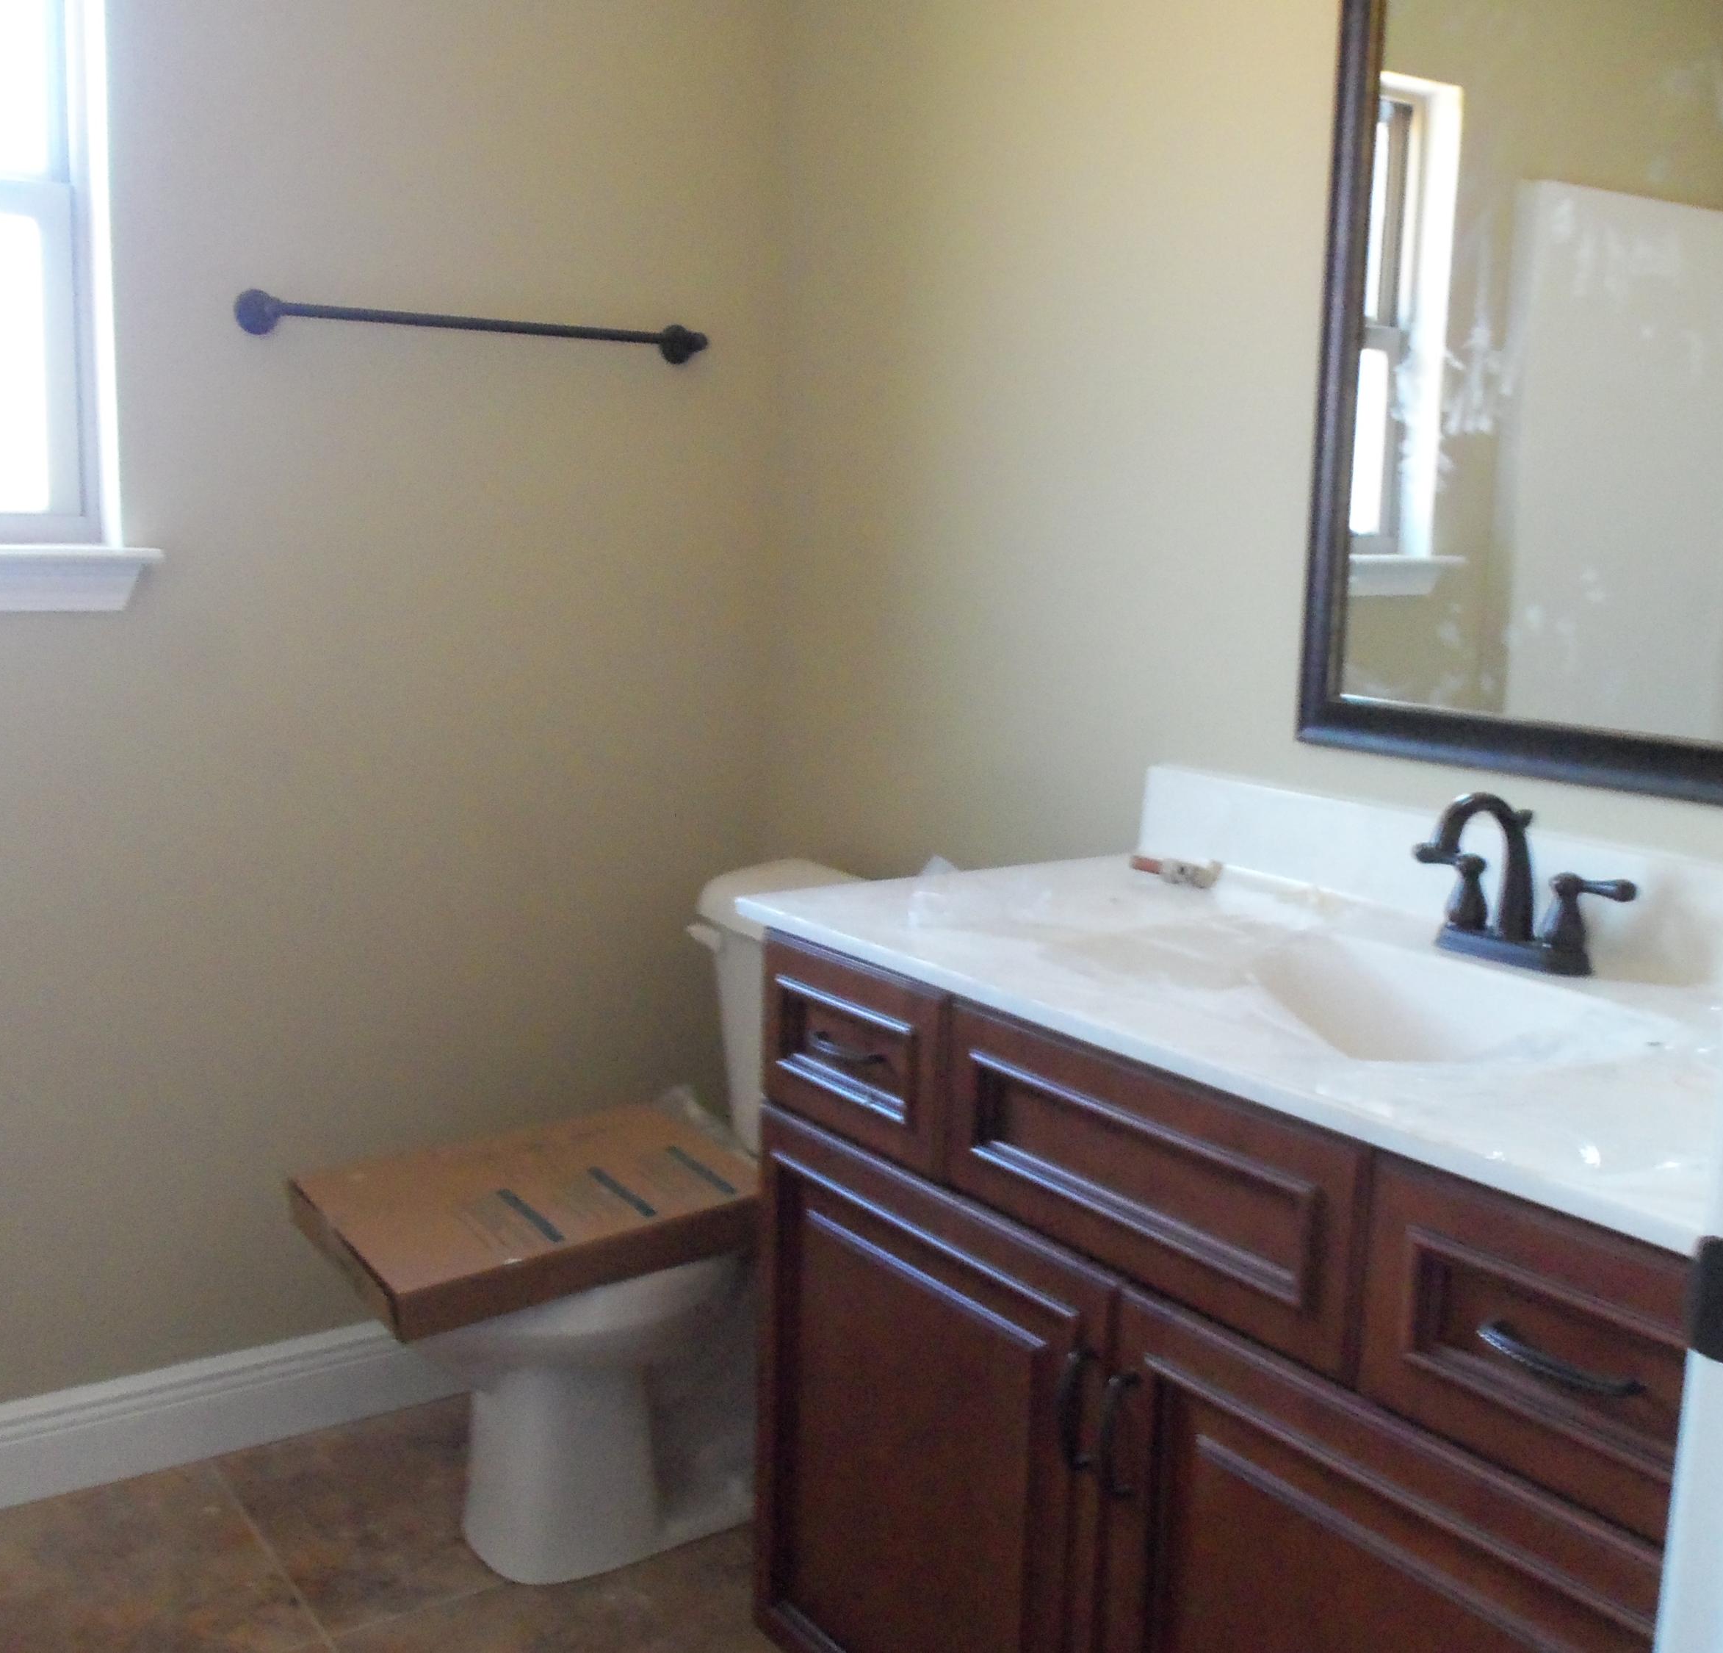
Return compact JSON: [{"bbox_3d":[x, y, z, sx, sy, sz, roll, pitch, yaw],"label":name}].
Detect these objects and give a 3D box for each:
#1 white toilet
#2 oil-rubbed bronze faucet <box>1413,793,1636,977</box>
[{"bbox_3d":[-0.240,0.504,2.357,0.755,0.768,0.470,-4,11,-34],"label":"white toilet"},{"bbox_3d":[0.550,0.045,1.630,0.168,0.155,0.232,-4,11,-34],"label":"oil-rubbed bronze faucet"}]

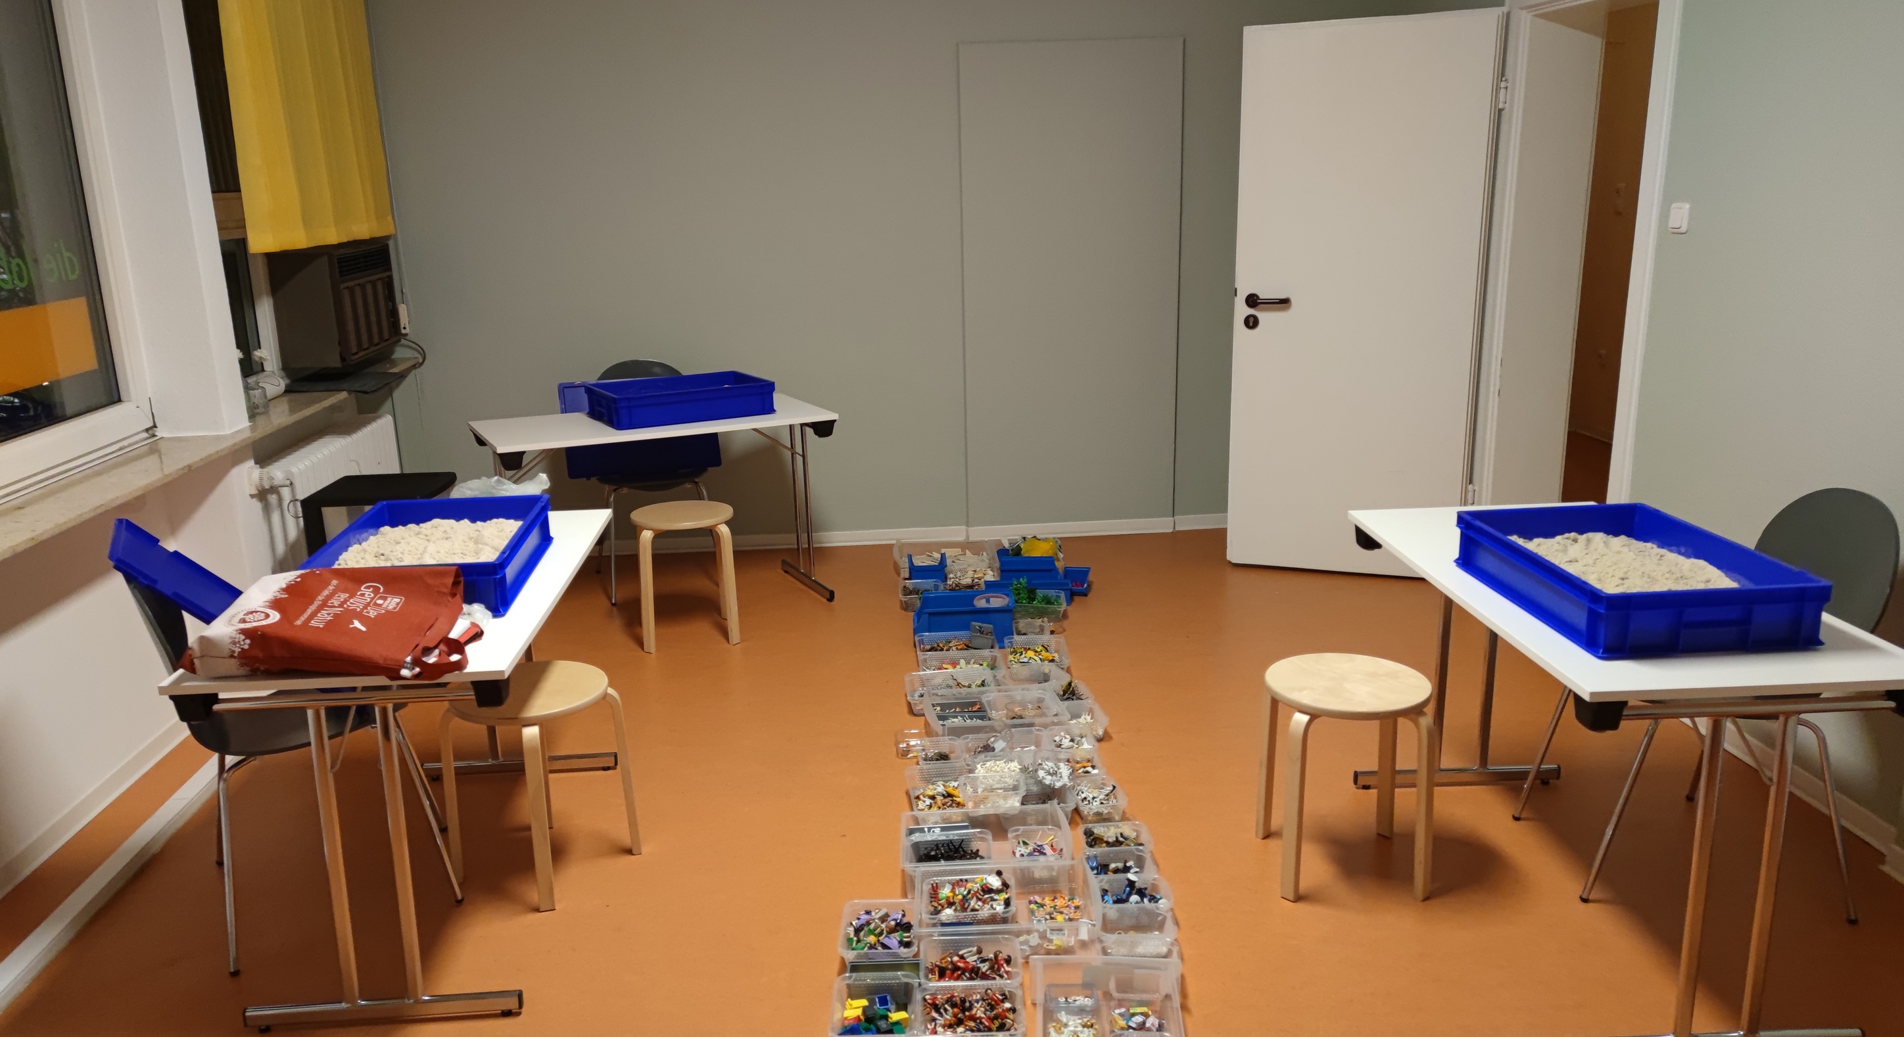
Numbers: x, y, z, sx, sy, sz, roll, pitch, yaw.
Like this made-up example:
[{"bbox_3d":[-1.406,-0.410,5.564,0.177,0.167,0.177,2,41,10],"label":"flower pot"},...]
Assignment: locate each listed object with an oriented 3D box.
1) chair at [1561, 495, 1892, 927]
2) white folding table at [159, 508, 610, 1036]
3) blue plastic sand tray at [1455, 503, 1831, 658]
[{"bbox_3d":[1.655,0.364,2.946,0.600,0.870,0.570,-1,14,1],"label":"chair"},{"bbox_3d":[-1.127,0.482,3.000,0.602,0.730,1.195,-3,14,-5],"label":"white folding table"},{"bbox_3d":[1.302,0.103,2.562,0.400,0.118,0.600,-2,14,-2],"label":"blue plastic sand tray"}]

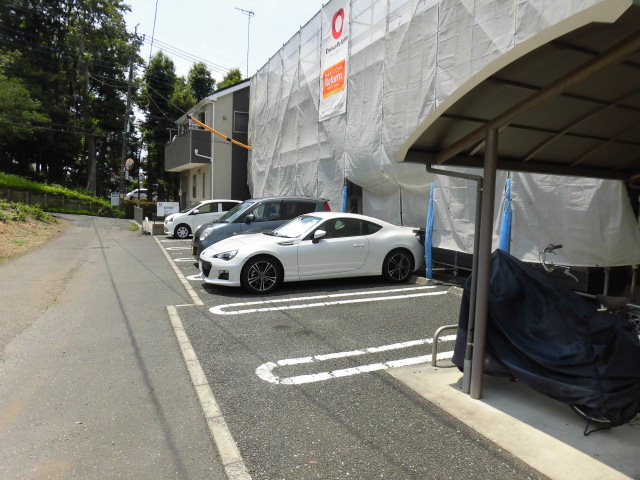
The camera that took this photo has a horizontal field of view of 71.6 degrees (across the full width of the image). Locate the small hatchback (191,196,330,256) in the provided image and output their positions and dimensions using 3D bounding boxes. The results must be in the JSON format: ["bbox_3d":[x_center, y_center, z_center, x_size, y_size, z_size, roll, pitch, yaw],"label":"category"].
[{"bbox_3d":[-1.267,-0.239,10.472,3.395,1.560,1.475,-1,6,-24],"label":"small hatchback"}]

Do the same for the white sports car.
[{"bbox_3d":[-0.114,0.115,8.361,4.240,1.300,1.775,-1,6,-24],"label":"white sports car"}]

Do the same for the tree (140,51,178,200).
[{"bbox_3d":[-14.500,-10.000,40.000,3.600,14.200,3.600,-1,5,-23],"label":"tree"}]

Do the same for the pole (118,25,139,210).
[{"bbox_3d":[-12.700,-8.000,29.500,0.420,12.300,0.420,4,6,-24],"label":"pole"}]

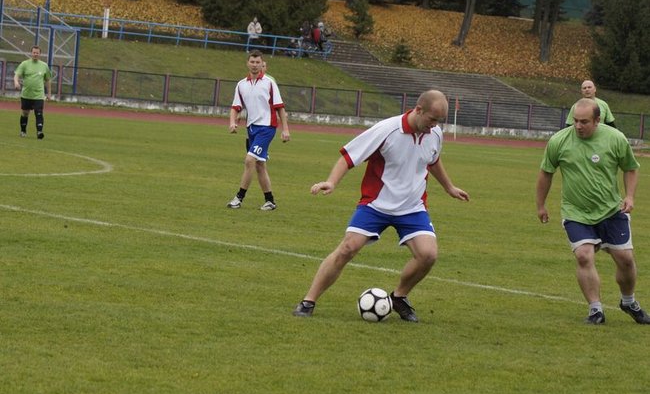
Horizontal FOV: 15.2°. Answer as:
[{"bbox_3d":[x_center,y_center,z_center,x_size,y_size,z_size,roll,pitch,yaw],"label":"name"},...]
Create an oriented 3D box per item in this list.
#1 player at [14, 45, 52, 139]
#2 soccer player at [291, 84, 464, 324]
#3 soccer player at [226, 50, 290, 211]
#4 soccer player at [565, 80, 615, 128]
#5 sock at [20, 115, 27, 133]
[{"bbox_3d":[-5.531,-1.983,46.200,0.700,1.760,0.450,4,3,-6],"label":"player"},{"bbox_3d":[0.359,0.055,15.750,0.960,1.470,0.700,2,3,-36],"label":"soccer player"},{"bbox_3d":[-0.748,-0.748,27.400,0.640,1.780,0.500,5,3,23],"label":"soccer player"},{"bbox_3d":[3.616,-0.752,34.044,0.700,1.770,0.400,5,3,11],"label":"soccer player"},{"bbox_3d":[-5.741,-1.381,46.400,0.130,0.350,0.160,4,3,0],"label":"sock"}]

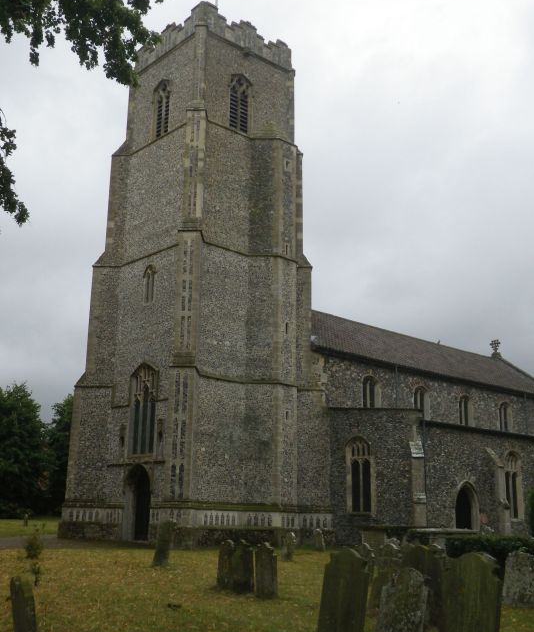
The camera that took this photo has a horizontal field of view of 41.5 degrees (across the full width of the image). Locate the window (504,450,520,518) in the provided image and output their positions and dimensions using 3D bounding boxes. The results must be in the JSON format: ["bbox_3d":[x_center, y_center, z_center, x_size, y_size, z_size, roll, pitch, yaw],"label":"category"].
[{"bbox_3d":[11.401,7.878,32.826,1.479,3.162,0.326,14,-20,-40],"label":"window"}]

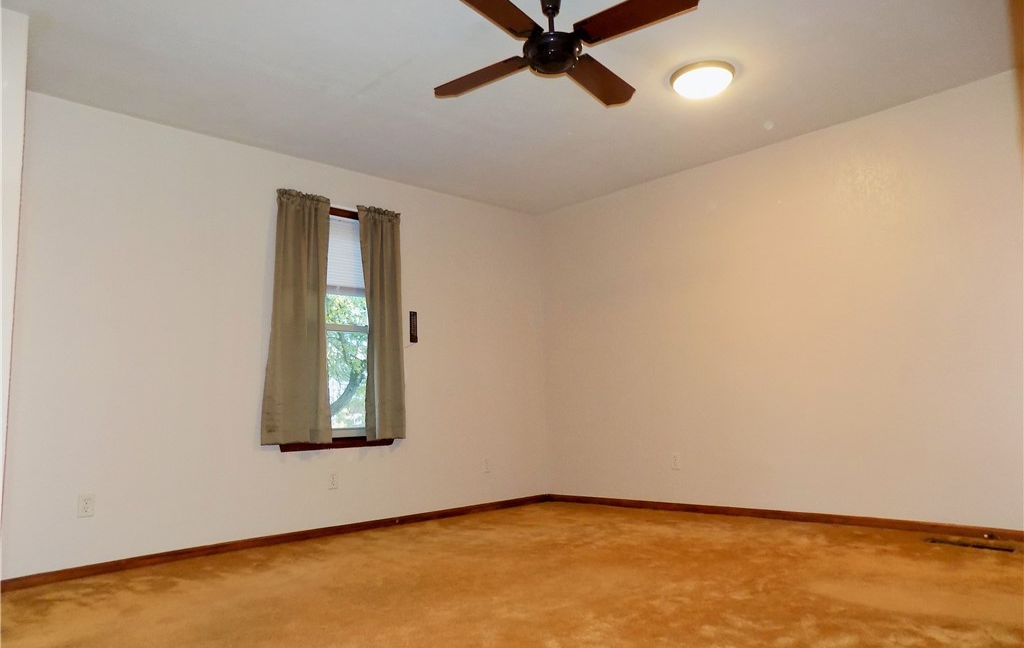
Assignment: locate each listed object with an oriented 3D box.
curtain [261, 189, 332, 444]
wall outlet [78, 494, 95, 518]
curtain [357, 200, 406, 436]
[{"bbox_3d":[-1.327,-0.051,4.236,0.461,1.582,0.090,5,-10,-44],"label":"curtain"},{"bbox_3d":[-2.116,0.907,3.385,0.070,0.115,0.009,5,-10,-44],"label":"wall outlet"},{"bbox_3d":[-0.891,-0.012,4.659,0.370,1.591,0.090,5,-10,-44],"label":"curtain"}]

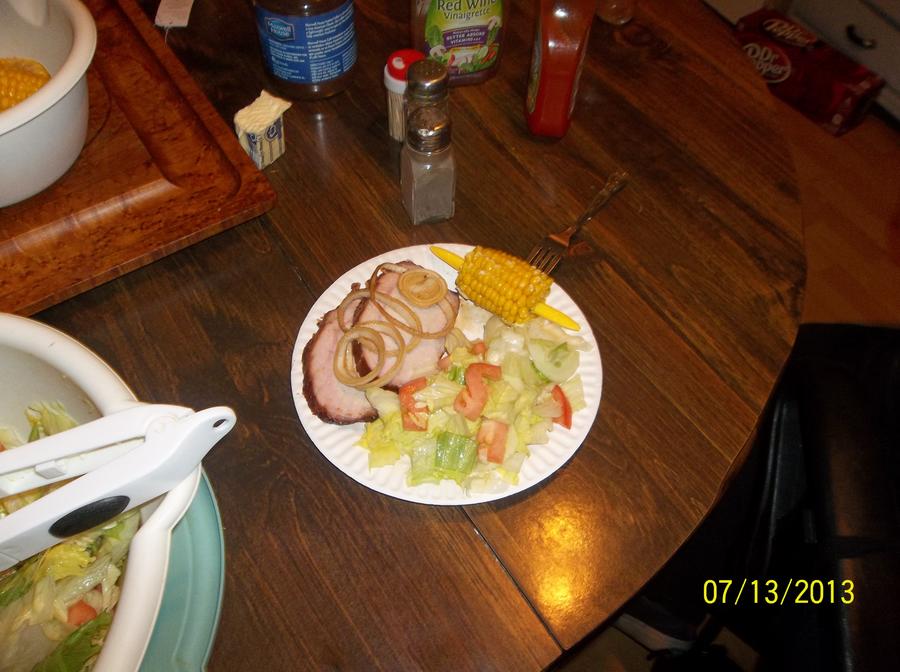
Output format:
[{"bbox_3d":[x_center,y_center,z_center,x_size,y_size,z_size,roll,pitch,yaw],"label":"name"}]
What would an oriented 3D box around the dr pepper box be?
[{"bbox_3d":[0.978,-0.736,1.959,0.128,0.124,0.402,-31,61,-22],"label":"dr pepper box"}]

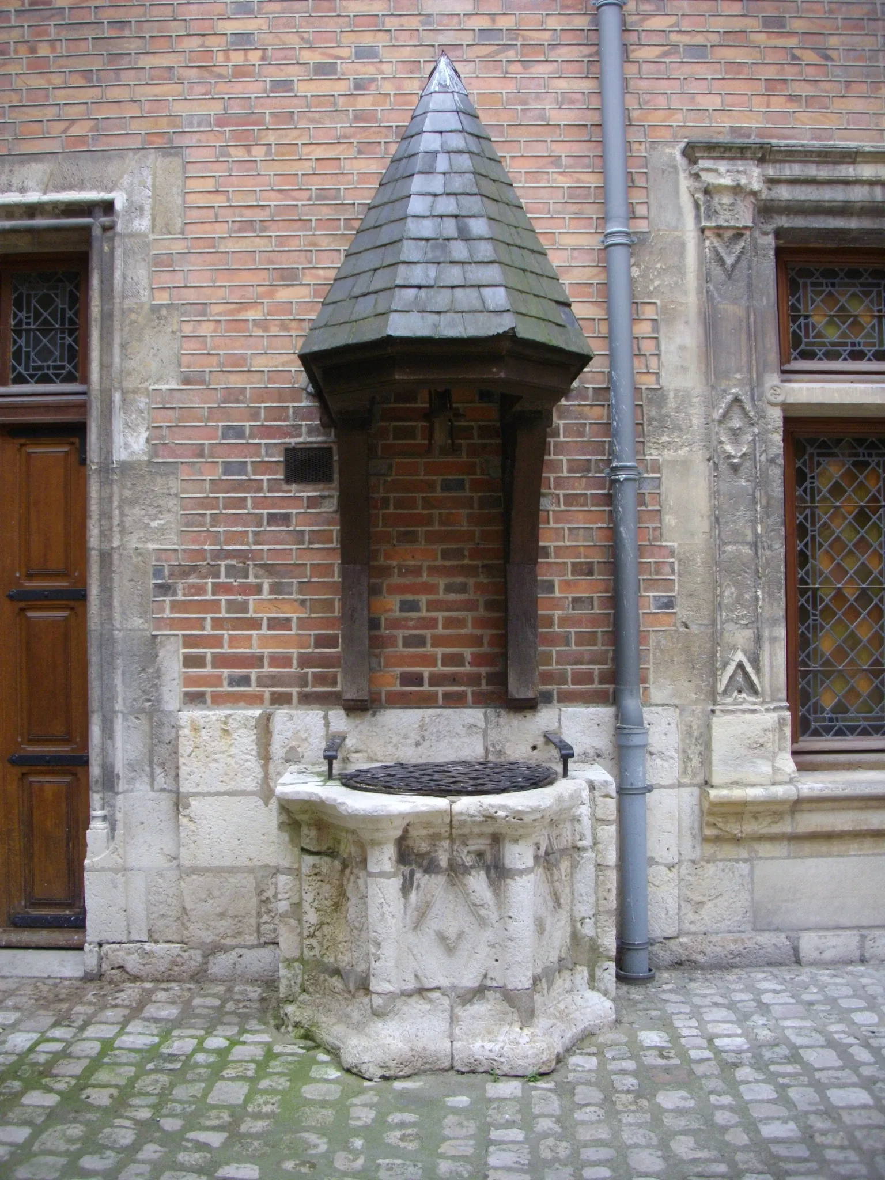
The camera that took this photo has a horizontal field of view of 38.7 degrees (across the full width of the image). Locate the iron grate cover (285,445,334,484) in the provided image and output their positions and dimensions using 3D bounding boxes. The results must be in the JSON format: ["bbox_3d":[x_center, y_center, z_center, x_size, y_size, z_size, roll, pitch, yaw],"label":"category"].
[{"bbox_3d":[-0.571,-0.537,5.412,0.209,0.166,0.040,0,-2,0],"label":"iron grate cover"}]

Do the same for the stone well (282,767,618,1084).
[{"bbox_3d":[0.037,1.154,4.714,1.255,0.887,1.260,0,-2,0],"label":"stone well"}]

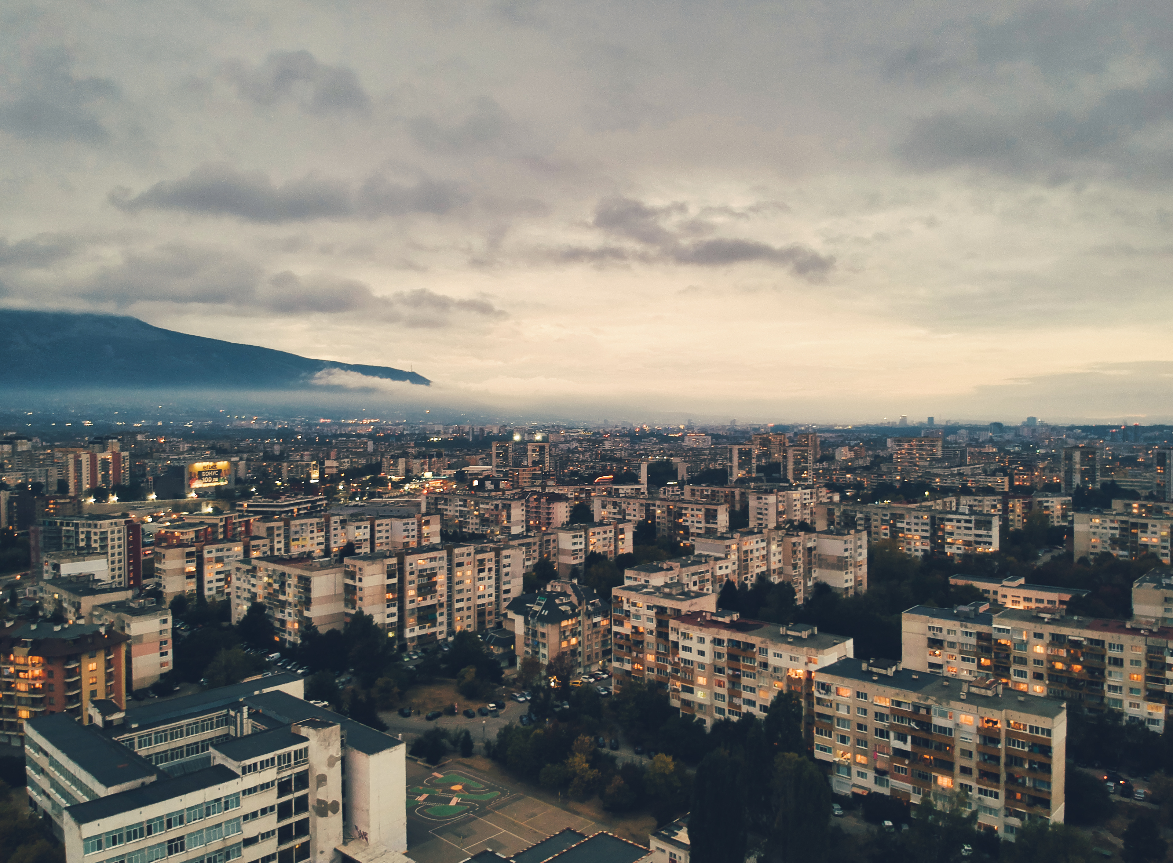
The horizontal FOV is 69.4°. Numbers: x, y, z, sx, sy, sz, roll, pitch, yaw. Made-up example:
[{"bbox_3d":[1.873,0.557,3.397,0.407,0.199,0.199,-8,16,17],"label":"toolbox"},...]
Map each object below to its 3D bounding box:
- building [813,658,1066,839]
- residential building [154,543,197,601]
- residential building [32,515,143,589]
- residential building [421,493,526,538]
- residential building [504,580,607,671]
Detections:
[{"bbox_3d":[60.820,54.840,147.970,38.500,21.700,12.000,1,1,39],"label":"building"},{"bbox_3d":[-153.112,52.951,315.781,12.000,20.400,10.300,1,1,45],"label":"residential building"},{"bbox_3d":[-197.470,48.260,336.730,38.500,29.700,17.000,0,1,18],"label":"residential building"},{"bbox_3d":[-60.810,45.030,451.180,66.000,24.000,13.000,1,2,38],"label":"residential building"},{"bbox_3d":[-7.760,54.900,248.330,18.500,21.000,27.500,1,1,39],"label":"residential building"}]

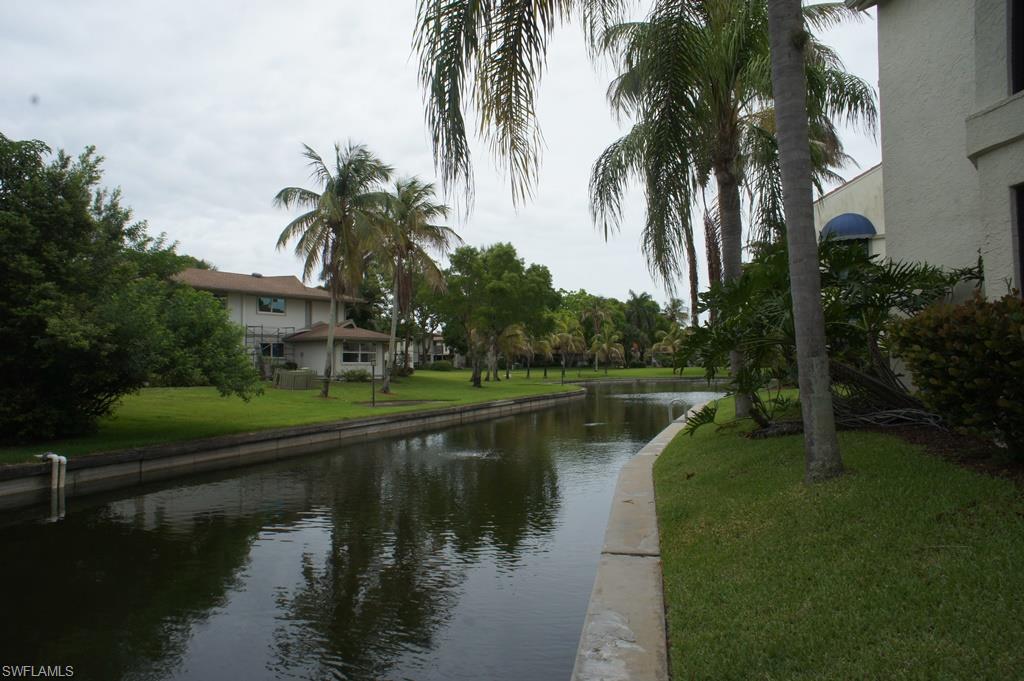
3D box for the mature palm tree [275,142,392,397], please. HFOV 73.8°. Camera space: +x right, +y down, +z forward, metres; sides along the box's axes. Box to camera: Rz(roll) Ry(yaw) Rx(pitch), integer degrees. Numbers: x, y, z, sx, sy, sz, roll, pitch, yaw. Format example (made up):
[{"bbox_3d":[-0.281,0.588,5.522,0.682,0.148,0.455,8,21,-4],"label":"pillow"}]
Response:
[{"bbox_3d":[-7.720,-3.060,29.500,5.100,11.010,5.100,-1,-2,0],"label":"mature palm tree"}]

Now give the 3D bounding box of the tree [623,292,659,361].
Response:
[{"bbox_3d":[18.175,-1.671,95.000,5.010,10.580,5.010,-1,-2,0],"label":"tree"}]

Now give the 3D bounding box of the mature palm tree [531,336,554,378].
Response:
[{"bbox_3d":[2.909,1.455,63.000,2.400,4.020,2.400,-1,-2,0],"label":"mature palm tree"}]

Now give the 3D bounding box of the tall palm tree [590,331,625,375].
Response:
[{"bbox_3d":[9.381,1.203,67.000,3.340,4.370,3.340,-1,-2,0],"label":"tall palm tree"}]

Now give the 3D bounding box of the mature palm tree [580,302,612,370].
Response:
[{"bbox_3d":[10.529,-0.431,84.000,4.060,8.500,4.060,-1,-2,0],"label":"mature palm tree"}]

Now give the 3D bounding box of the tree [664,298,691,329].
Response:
[{"bbox_3d":[25.564,-1.360,106.000,4.350,10.960,4.350,-1,-2,0],"label":"tree"}]

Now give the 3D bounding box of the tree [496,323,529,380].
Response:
[{"bbox_3d":[0.044,0.968,60.000,2.900,4.750,2.900,-1,-2,0],"label":"tree"}]

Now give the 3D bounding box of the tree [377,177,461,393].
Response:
[{"bbox_3d":[-4.621,-2.627,32.000,4.500,10.130,4.500,-1,-2,0],"label":"tree"}]

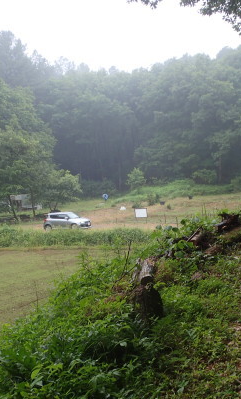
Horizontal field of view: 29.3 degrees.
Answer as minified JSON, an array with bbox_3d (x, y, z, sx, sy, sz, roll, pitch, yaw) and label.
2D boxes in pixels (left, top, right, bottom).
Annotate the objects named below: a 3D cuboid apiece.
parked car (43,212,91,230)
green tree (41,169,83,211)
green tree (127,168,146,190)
[{"bbox_3d":[-4.592,1.920,39.400,3.850,1.500,1.700,-3,0,18],"label":"parked car"},{"bbox_3d":[-6.574,-0.994,51.000,4.400,4.600,4.300,-1,1,-7],"label":"green tree"},{"bbox_3d":[2.149,-2.780,62.000,2.600,3.200,2.500,-1,1,0],"label":"green tree"}]

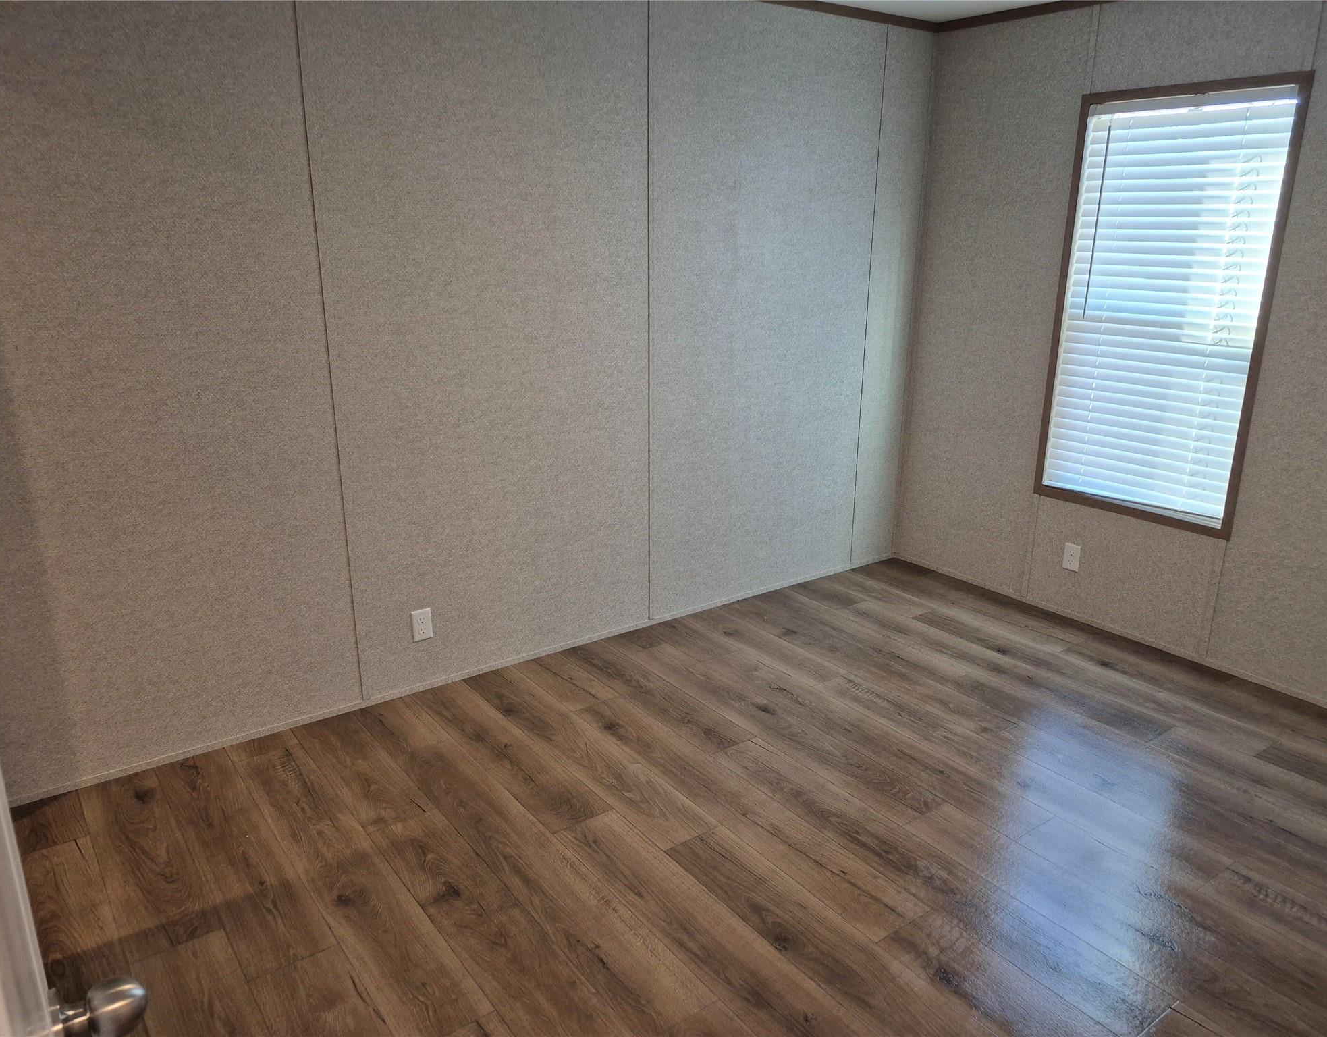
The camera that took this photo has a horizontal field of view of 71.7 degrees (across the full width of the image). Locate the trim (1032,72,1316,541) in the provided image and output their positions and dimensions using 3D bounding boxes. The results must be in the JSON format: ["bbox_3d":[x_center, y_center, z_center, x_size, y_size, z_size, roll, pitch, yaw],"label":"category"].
[{"bbox_3d":[1.874,-0.779,3.502,0.070,1.591,0.800,-11,20,-34],"label":"trim"}]

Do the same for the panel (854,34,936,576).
[{"bbox_3d":[1.069,-0.944,4.333,0.320,2.436,0.030,-11,20,-34],"label":"panel"}]

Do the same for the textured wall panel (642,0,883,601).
[{"bbox_3d":[0.440,-0.818,3.906,1.221,2.436,0.030,-11,20,-34],"label":"textured wall panel"}]

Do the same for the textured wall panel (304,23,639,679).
[{"bbox_3d":[-0.555,-0.619,3.230,1.218,2.436,0.030,-11,20,-34],"label":"textured wall panel"}]

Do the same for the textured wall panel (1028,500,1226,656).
[{"bbox_3d":[1.872,0.229,3.792,0.030,0.505,0.774,-11,20,-34],"label":"textured wall panel"}]

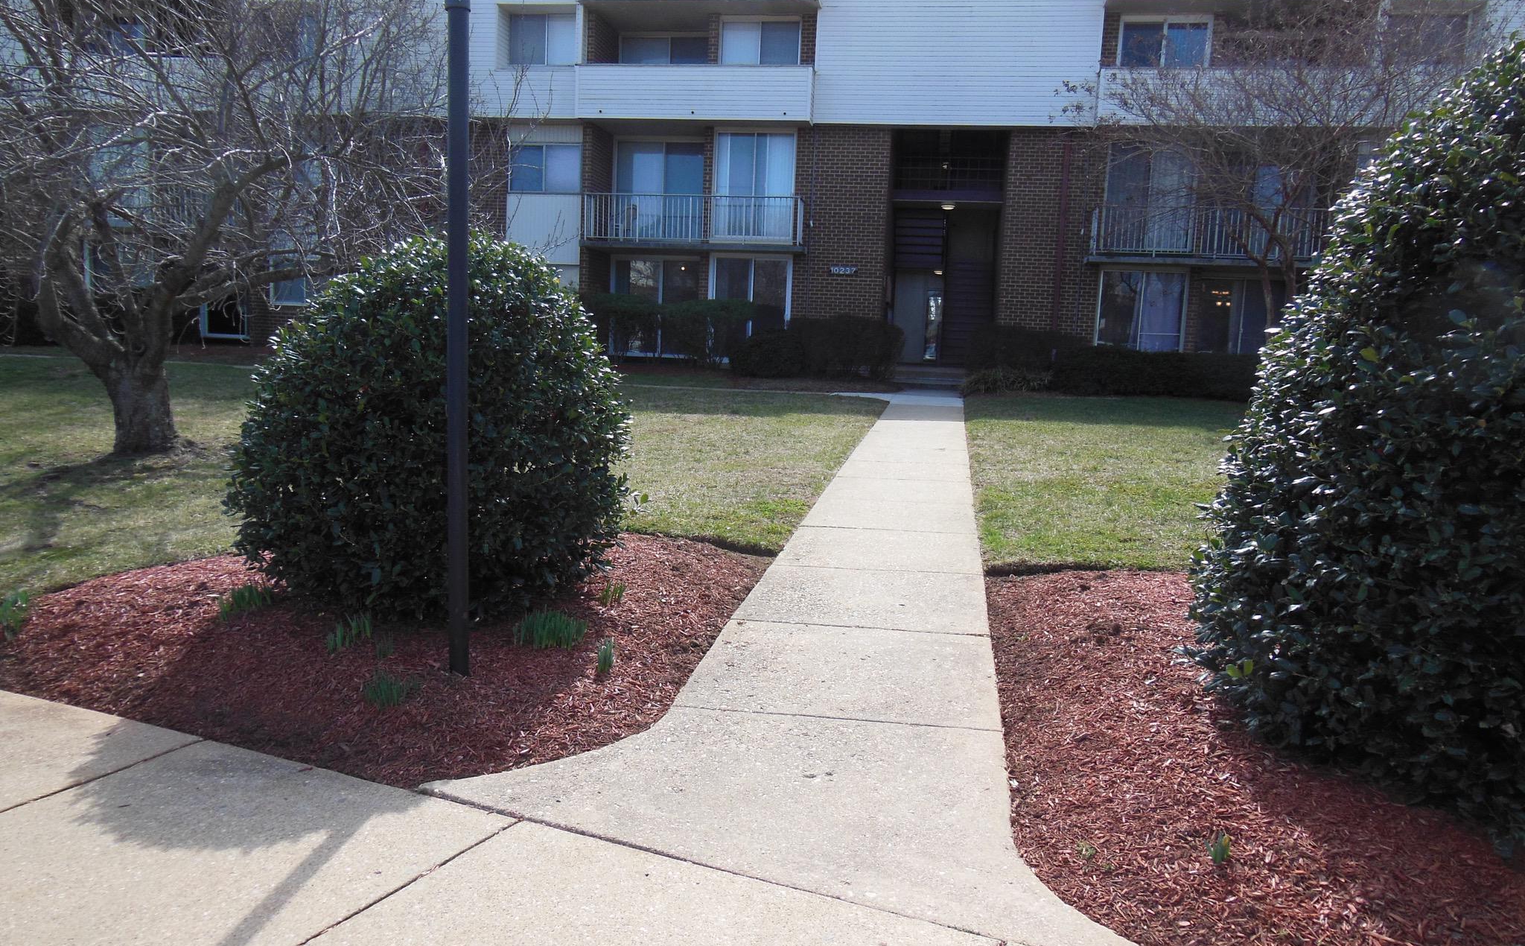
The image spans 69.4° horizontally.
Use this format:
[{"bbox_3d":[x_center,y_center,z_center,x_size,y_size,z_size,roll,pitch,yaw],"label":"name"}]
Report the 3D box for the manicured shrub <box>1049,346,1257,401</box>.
[{"bbox_3d":[7.651,-1.908,21.402,4.300,0.900,1.150,3,7,8],"label":"manicured shrub"}]

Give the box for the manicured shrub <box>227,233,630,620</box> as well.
[{"bbox_3d":[-1.671,-0.316,5.688,1.950,1.770,1.950,3,7,8],"label":"manicured shrub"}]

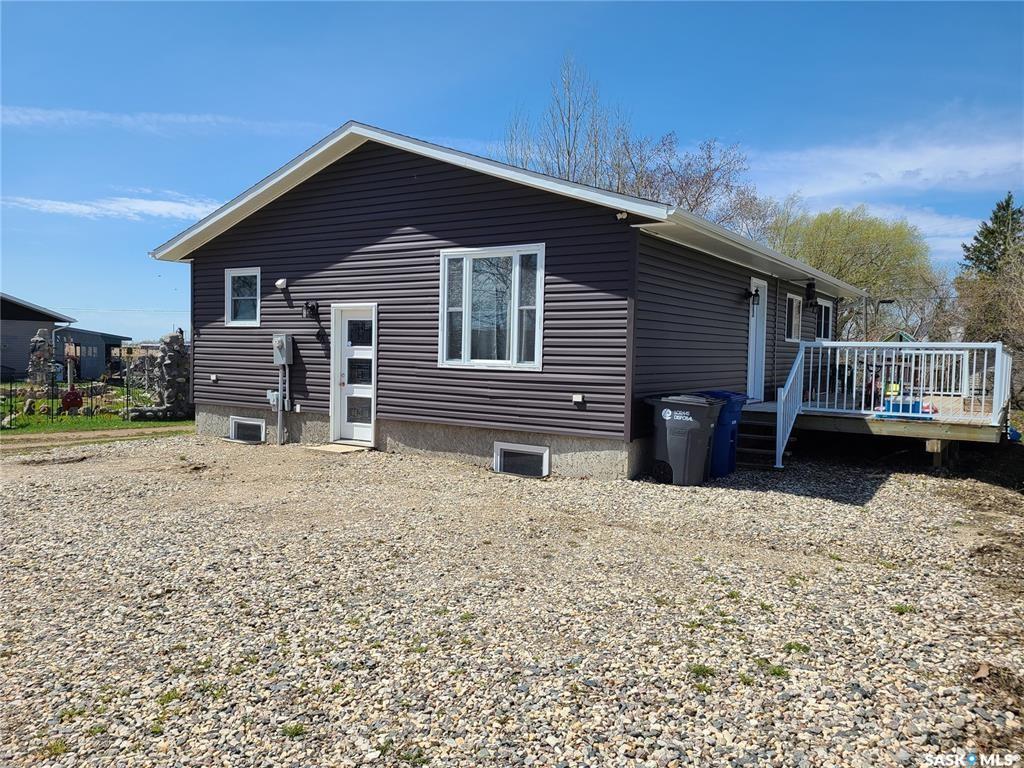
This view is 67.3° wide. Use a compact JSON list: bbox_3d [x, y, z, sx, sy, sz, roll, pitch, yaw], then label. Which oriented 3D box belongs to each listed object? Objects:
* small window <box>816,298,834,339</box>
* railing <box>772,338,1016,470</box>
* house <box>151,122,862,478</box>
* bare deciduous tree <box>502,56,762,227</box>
[{"bbox_3d":[7.654,-1.552,18.827,0.120,0.970,1.780,3,3,33],"label":"small window"},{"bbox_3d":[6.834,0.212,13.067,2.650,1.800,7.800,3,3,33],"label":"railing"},{"bbox_3d":[1.415,-1.562,17.029,9.790,4.850,13.940,3,3,33],"label":"house"},{"bbox_3d":[5.460,-7.071,33.679,11.300,14.660,9.000,1,3,9],"label":"bare deciduous tree"}]

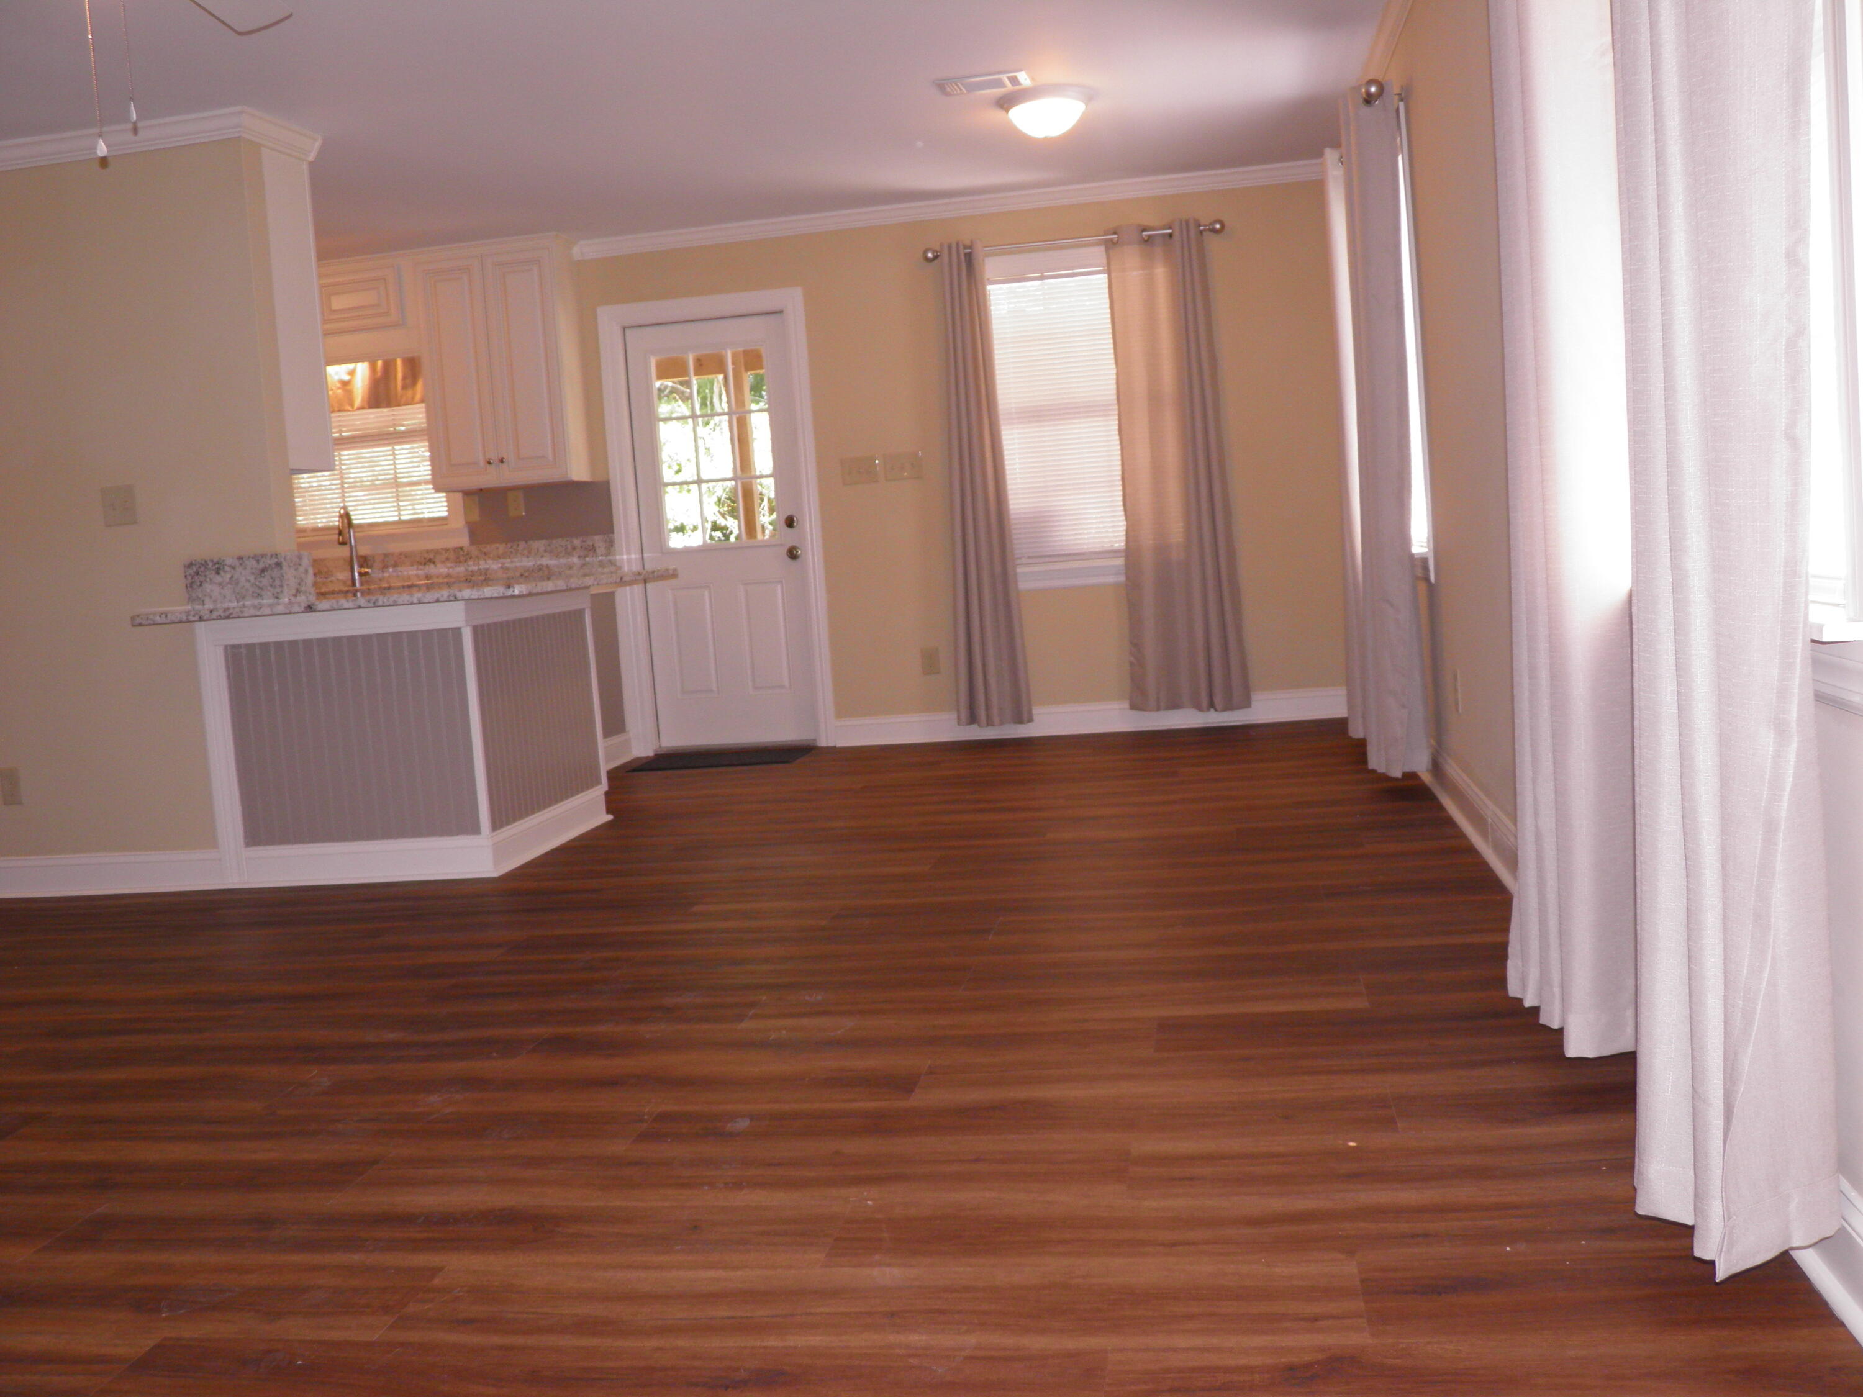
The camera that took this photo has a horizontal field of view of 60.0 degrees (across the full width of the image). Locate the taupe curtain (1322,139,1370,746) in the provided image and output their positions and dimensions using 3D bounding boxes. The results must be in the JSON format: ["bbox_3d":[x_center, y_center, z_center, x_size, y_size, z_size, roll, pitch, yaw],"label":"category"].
[{"bbox_3d":[1.642,-0.977,6.256,0.175,2.190,0.450,-3,6,10],"label":"taupe curtain"}]

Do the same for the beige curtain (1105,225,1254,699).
[{"bbox_3d":[1.081,-1.008,7.138,0.540,2.160,0.130,-3,6,10],"label":"beige curtain"}]

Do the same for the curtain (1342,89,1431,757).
[{"bbox_3d":[1.478,-0.868,5.322,0.175,2.190,0.400,-3,6,10],"label":"curtain"}]

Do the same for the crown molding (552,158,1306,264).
[{"bbox_3d":[0.042,-2.187,7.243,3.530,0.085,0.080,-4,6,10],"label":"crown molding"}]

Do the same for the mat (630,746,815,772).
[{"bbox_3d":[-0.978,0.279,7.505,0.790,0.012,0.480,-4,6,10],"label":"mat"}]

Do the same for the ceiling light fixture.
[{"bbox_3d":[0.405,-2.042,5.649,0.345,0.130,0.345,-4,6,10],"label":"ceiling light fixture"}]

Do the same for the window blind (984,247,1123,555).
[{"bbox_3d":[0.668,-1.312,7.269,0.840,1.378,0.045,-3,6,10],"label":"window blind"}]

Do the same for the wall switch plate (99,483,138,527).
[{"bbox_3d":[-2.591,-0.617,5.148,0.116,0.122,0.010,-3,6,10],"label":"wall switch plate"}]

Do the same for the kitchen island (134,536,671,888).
[{"bbox_3d":[-1.697,0.056,5.521,1.420,0.970,1.130,-4,6,10],"label":"kitchen island"}]

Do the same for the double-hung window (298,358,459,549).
[{"bbox_3d":[-2.793,-1.210,7.894,0.980,0.990,0.100,-4,6,10],"label":"double-hung window"}]

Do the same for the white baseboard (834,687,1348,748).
[{"bbox_3d":[0.760,0.093,7.407,2.475,0.135,0.022,-3,6,10],"label":"white baseboard"}]

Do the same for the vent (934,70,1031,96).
[{"bbox_3d":[0.176,-2.057,5.391,0.310,0.016,0.210,-4,6,10],"label":"vent"}]

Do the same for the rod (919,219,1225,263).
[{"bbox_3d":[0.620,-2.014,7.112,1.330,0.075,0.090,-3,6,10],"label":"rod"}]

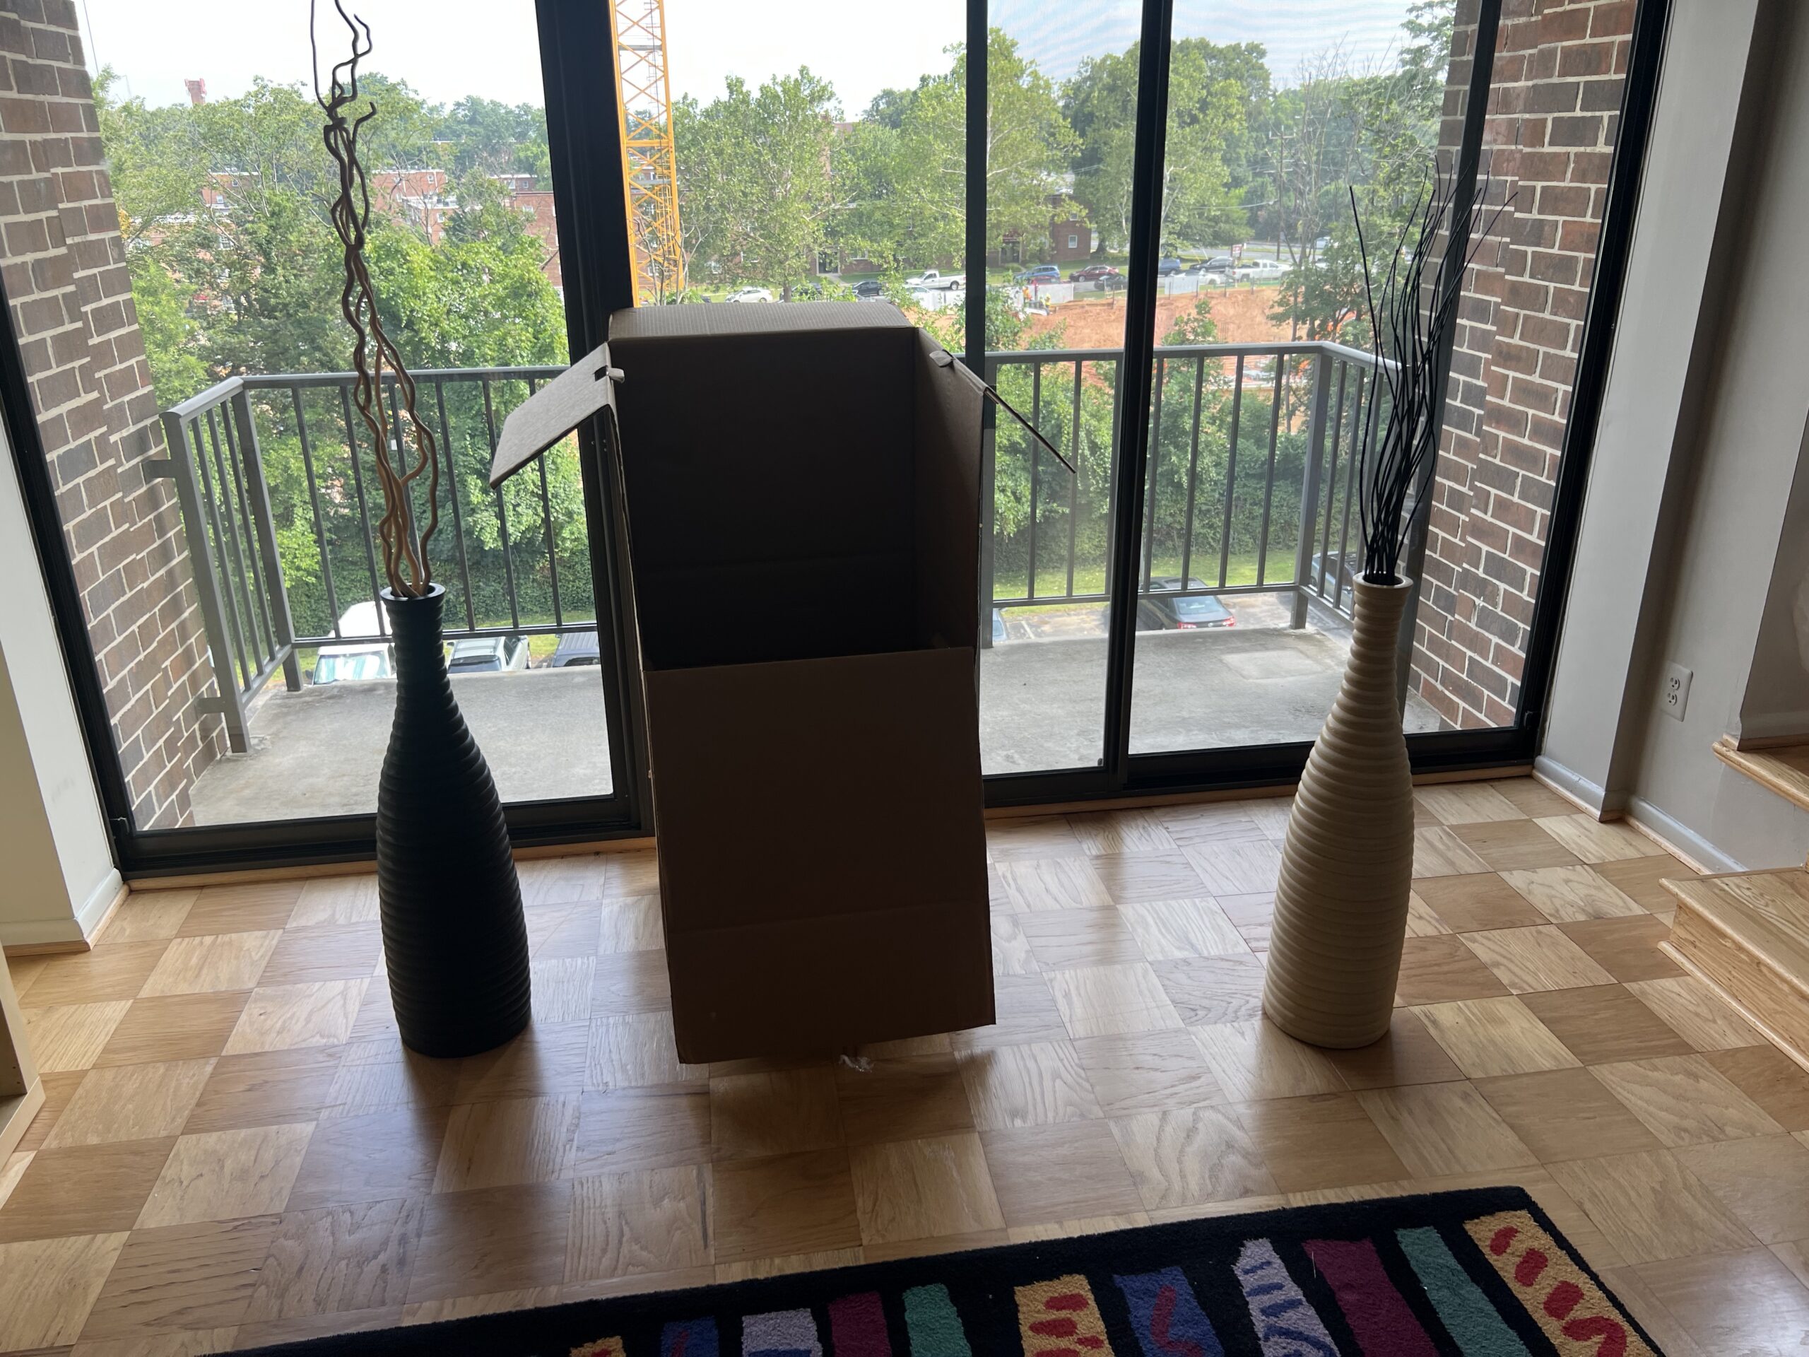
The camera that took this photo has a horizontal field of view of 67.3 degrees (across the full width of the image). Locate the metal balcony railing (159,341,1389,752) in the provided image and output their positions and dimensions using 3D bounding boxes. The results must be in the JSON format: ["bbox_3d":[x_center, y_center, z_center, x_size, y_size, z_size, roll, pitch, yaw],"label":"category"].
[{"bbox_3d":[-0.271,-0.450,4.173,3.440,0.999,0.537,-4,22,-8],"label":"metal balcony railing"}]

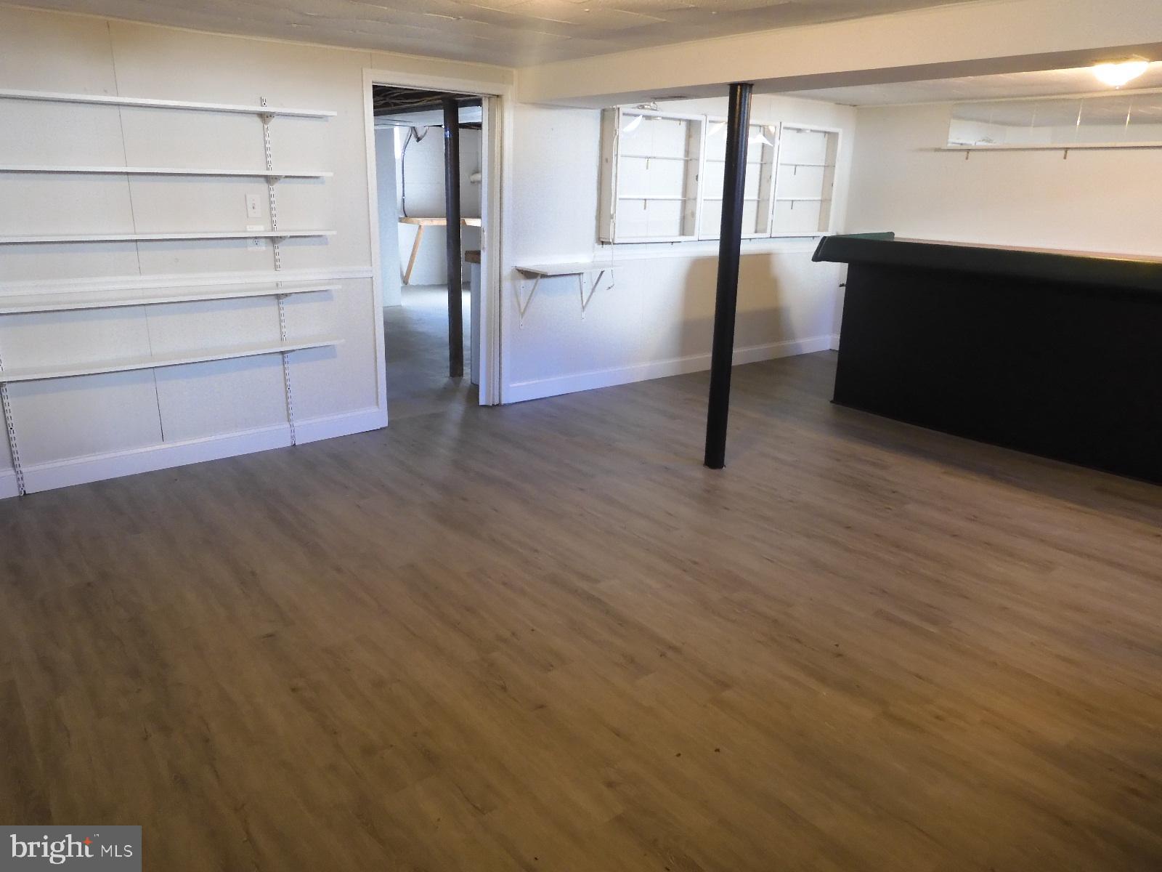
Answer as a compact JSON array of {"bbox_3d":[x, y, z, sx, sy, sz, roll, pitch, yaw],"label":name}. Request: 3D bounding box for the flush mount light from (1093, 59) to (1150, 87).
[{"bbox_3d":[2.787,-1.865,4.163,0.300,0.125,0.300,-13,22,-38],"label":"flush mount light"}]

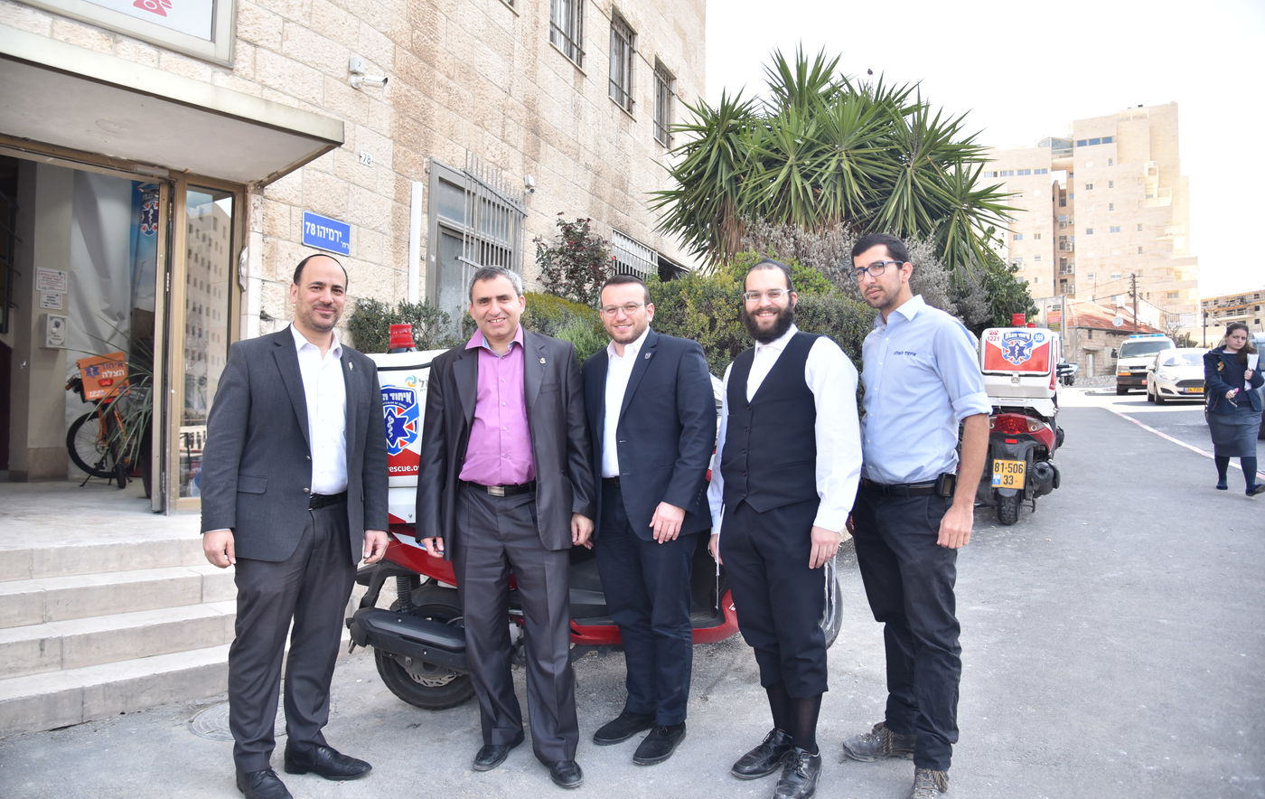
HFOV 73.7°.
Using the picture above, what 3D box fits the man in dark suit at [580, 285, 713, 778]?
[{"bbox_3d":[0.057,0.404,3.159,0.520,1.750,0.400,-1,-3,35],"label":"man in dark suit"}]

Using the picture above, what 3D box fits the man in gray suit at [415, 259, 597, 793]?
[{"bbox_3d":[-0.445,0.403,2.955,0.600,1.750,0.380,1,-2,-4],"label":"man in gray suit"}]

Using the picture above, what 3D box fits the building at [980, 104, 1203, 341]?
[{"bbox_3d":[65.700,-22.300,122.000,26.000,32.000,18.000,-1,-3,25],"label":"building"}]

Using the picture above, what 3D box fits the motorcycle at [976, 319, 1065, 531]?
[{"bbox_3d":[3.100,0.140,6.840,0.740,1.500,2.100,-1,1,28],"label":"motorcycle"}]

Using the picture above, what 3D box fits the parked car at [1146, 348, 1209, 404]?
[{"bbox_3d":[14.850,-0.680,22.800,1.750,1.480,3.970,-1,1,27],"label":"parked car"}]

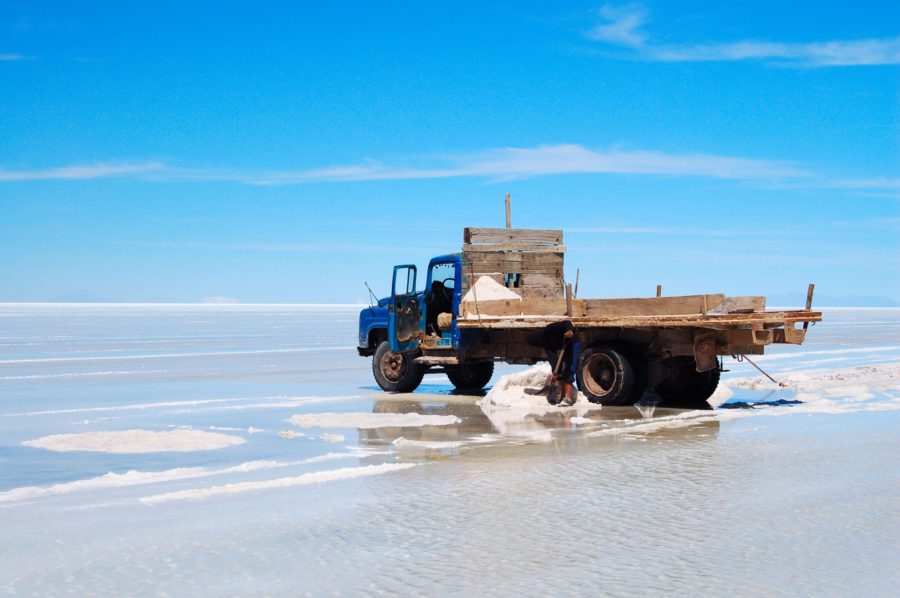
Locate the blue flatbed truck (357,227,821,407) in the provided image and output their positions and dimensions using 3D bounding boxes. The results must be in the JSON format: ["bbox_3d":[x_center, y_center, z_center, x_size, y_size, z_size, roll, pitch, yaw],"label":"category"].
[{"bbox_3d":[1.781,0.219,23.544,7.100,2.600,2.500,0,0,44],"label":"blue flatbed truck"}]

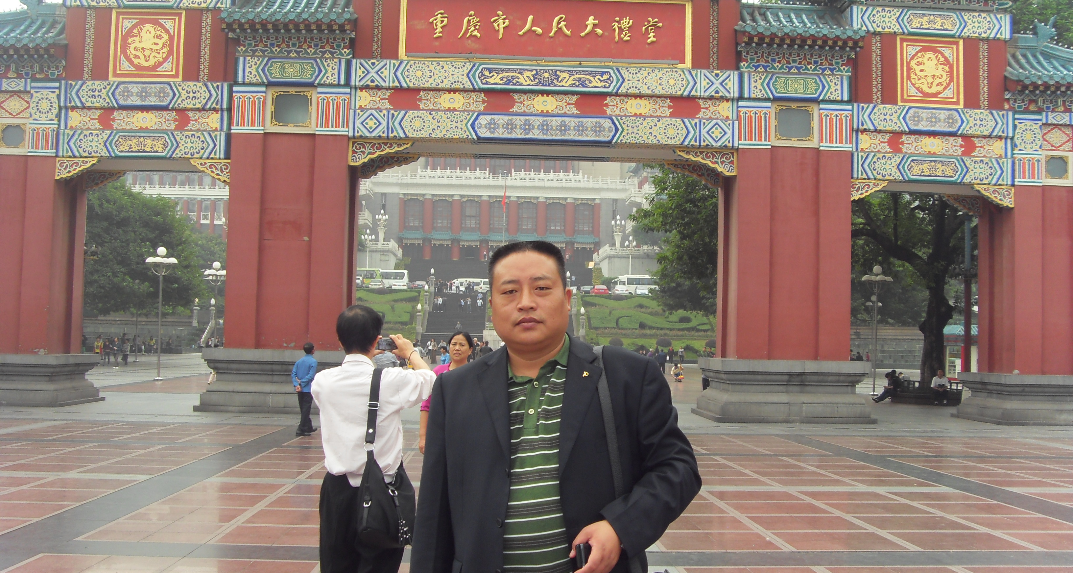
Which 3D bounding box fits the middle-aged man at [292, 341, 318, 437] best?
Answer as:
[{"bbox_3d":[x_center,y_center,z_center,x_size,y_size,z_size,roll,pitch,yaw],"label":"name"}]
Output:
[{"bbox_3d":[-4.074,1.802,21.358,0.480,1.640,0.380,-1,-4,37],"label":"middle-aged man"}]

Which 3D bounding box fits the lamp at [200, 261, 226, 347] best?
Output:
[{"bbox_3d":[-17.074,1.596,64.367,1.420,5.840,1.420,1,-3,-2],"label":"lamp"}]

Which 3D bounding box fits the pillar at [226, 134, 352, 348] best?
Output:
[{"bbox_3d":[-5.937,-1.011,29.806,2.770,5.150,2.650,1,-3,-2],"label":"pillar"}]

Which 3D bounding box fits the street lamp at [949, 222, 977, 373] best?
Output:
[{"bbox_3d":[15.224,0.819,42.671,1.150,6.730,1.150,1,-3,-2],"label":"street lamp"}]

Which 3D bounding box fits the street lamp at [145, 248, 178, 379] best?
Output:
[{"bbox_3d":[-15.704,1.136,50.600,1.300,5.600,1.300,1,-3,-2],"label":"street lamp"}]

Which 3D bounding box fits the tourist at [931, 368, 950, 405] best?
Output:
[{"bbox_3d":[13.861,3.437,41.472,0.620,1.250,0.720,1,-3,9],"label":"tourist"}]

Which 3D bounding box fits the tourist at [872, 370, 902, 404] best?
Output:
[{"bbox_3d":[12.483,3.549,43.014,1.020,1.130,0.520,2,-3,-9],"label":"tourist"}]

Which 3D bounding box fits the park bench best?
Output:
[{"bbox_3d":[13.476,3.619,41.747,2.350,0.900,1.900,1,-3,12],"label":"park bench"}]

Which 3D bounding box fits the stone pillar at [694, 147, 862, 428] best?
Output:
[{"bbox_3d":[6.175,0.036,30.596,3.855,6.613,3.825,1,-3,-2],"label":"stone pillar"}]

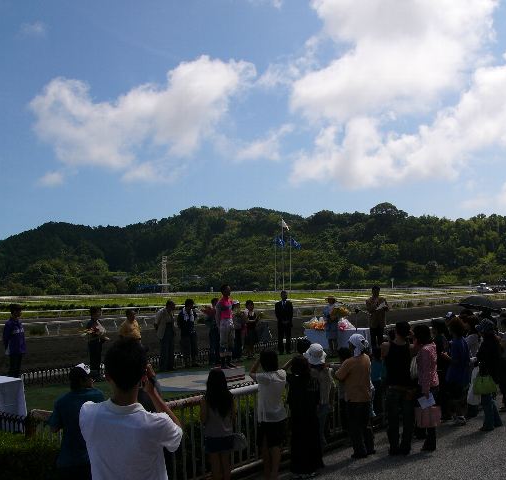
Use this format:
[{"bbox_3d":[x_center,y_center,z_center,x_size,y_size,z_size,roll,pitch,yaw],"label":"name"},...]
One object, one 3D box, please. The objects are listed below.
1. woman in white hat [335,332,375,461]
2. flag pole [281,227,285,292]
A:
[{"bbox_3d":[1.275,1.962,8.400,0.500,1.560,0.420,2,-3,-29],"label":"woman in white hat"},{"bbox_3d":[4.811,2.524,105.000,0.200,11.200,0.200,0,-3,0],"label":"flag pole"}]

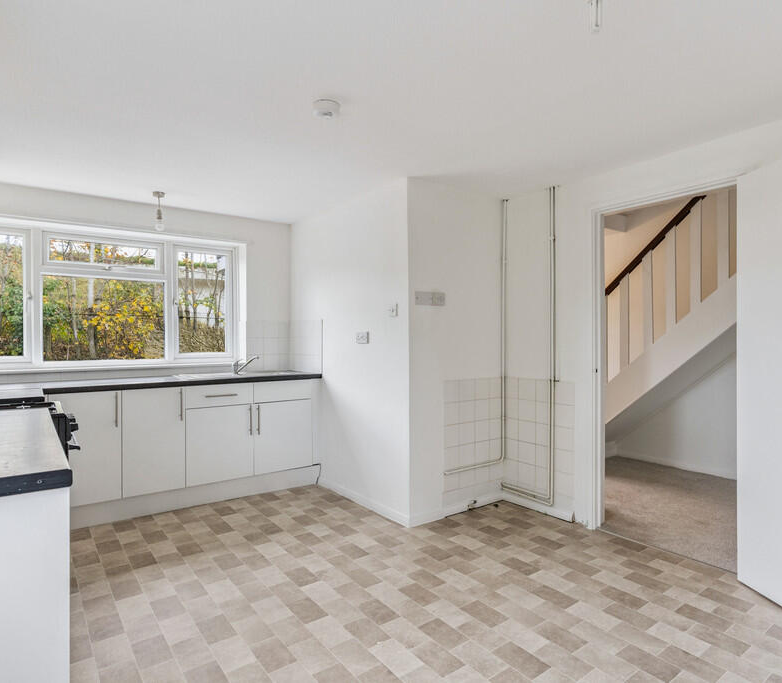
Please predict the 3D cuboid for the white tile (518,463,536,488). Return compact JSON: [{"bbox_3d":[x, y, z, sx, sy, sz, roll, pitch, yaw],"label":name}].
[{"bbox_3d":[0.982,0.949,3.464,0.010,0.150,0.150,0,0,-36],"label":"white tile"}]

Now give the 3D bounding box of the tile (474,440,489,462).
[{"bbox_3d":[0.662,0.802,3.529,0.150,0.150,0.008,0,0,-37],"label":"tile"}]

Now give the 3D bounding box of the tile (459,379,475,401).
[{"bbox_3d":[0.534,0.348,3.416,0.150,0.150,0.010,0,0,-36],"label":"tile"}]

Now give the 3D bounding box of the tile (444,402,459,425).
[{"bbox_3d":[0.418,0.498,3.347,0.150,0.150,0.008,0,0,-37],"label":"tile"}]

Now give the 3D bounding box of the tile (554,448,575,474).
[{"bbox_3d":[1.178,0.811,3.269,0.010,0.151,0.151,0,0,-37],"label":"tile"}]

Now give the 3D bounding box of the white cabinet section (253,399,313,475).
[{"bbox_3d":[-0.999,0.753,4.049,0.492,0.550,0.500,0,0,-37],"label":"white cabinet section"}]

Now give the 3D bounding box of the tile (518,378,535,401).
[{"bbox_3d":[0.993,0.351,3.511,0.010,0.151,0.151,0,0,-37],"label":"tile"}]

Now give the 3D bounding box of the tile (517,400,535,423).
[{"bbox_3d":[0.994,0.504,3.512,0.010,0.151,0.151,0,0,-37],"label":"tile"}]

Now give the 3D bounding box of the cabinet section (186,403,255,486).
[{"bbox_3d":[-1.394,0.755,3.751,0.495,0.550,0.500,0,0,-37],"label":"cabinet section"}]

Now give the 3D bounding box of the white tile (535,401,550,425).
[{"bbox_3d":[1.086,0.505,3.390,0.010,0.151,0.151,0,0,-37],"label":"white tile"}]

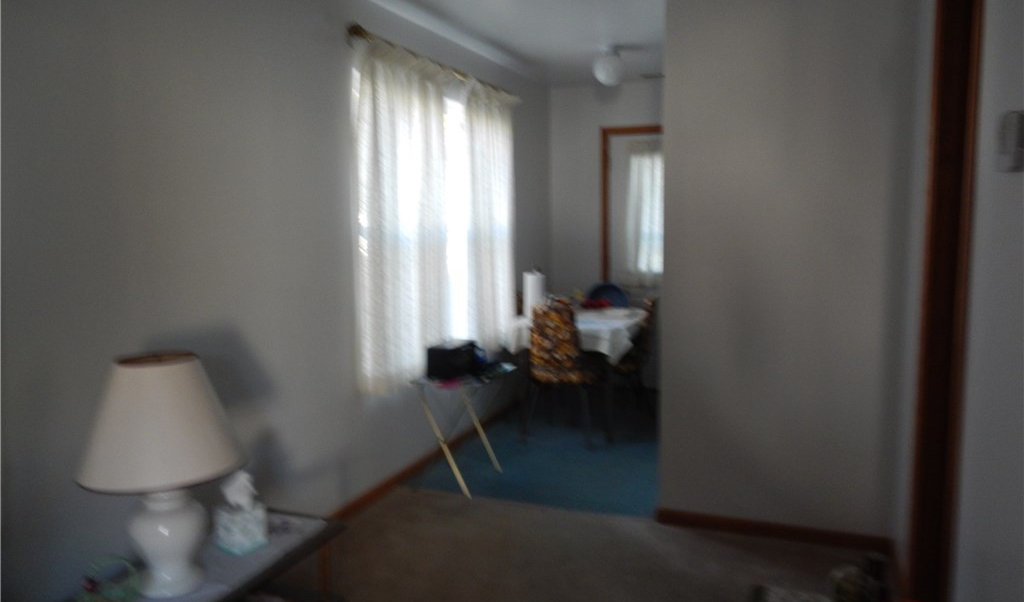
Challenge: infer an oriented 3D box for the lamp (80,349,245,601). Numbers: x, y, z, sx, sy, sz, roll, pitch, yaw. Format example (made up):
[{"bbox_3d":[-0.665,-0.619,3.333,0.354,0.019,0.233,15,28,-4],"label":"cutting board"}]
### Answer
[{"bbox_3d":[-0.930,0.461,1.959,0.394,0.620,0.394,2,7,22],"label":"lamp"}]

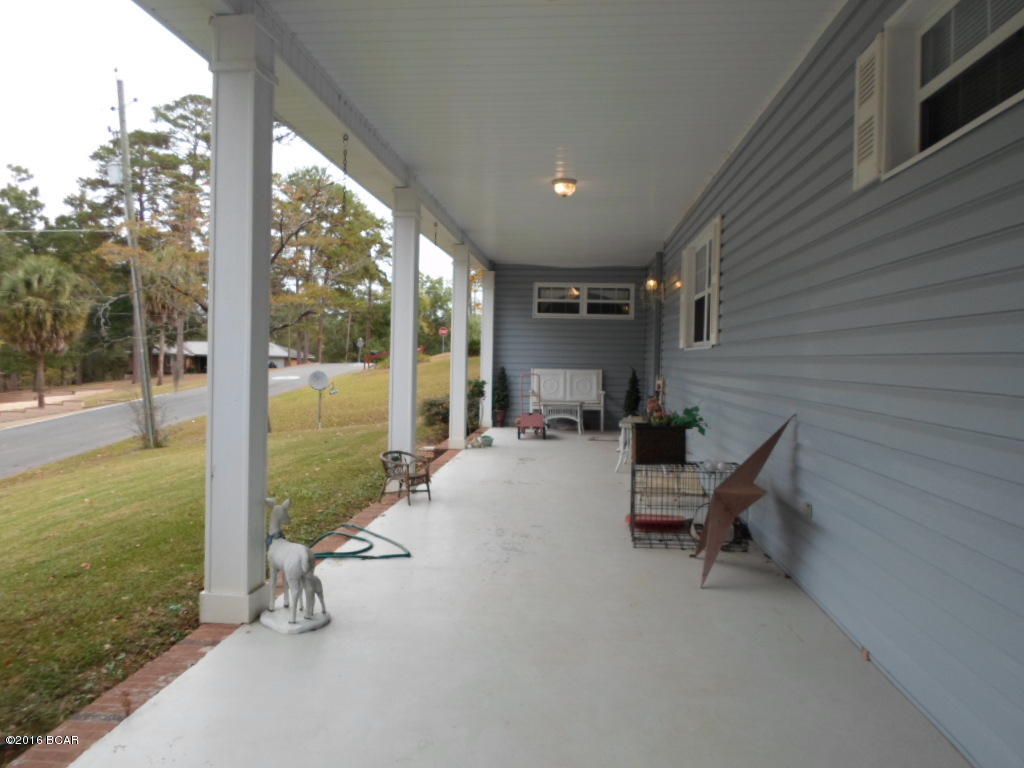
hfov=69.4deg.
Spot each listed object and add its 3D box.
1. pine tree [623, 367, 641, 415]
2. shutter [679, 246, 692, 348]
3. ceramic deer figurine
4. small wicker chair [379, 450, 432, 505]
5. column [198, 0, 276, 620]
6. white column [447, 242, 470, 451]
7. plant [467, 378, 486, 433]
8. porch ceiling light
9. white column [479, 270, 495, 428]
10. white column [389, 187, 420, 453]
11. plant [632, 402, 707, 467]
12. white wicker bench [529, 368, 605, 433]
[{"bbox_3d":[2.011,0.270,12.319,0.290,1.090,0.290,1,2,5],"label":"pine tree"},{"bbox_3d":[1.971,-0.994,8.436,0.050,1.160,0.340,1,2,5],"label":"shutter"},{"bbox_3d":[-0.962,0.790,3.298,0.250,0.540,0.300,-1,3,-45],"label":"ceramic deer figurine"},{"bbox_3d":[-0.881,0.758,6.093,0.330,0.420,0.320,2,2,25],"label":"small wicker chair"},{"bbox_3d":[-1.234,-0.270,3.330,0.218,2.652,0.218,1,2,5],"label":"column"},{"bbox_3d":[-0.678,-0.481,9.722,0.218,2.652,0.218,1,2,5],"label":"white column"},{"bbox_3d":[-0.569,0.357,11.777,0.330,0.850,0.330,1,2,5],"label":"plant"},{"bbox_3d":[0.474,-1.785,6.721,0.230,0.145,0.230,1,2,5],"label":"porch ceiling light"},{"bbox_3d":[-0.418,-0.578,12.673,0.218,2.652,0.218,1,2,5],"label":"white column"},{"bbox_3d":[-0.950,-0.377,6.580,0.218,2.652,0.218,1,2,5],"label":"white column"},{"bbox_3d":[1.060,0.333,5.076,0.470,0.410,0.330,1,2,5],"label":"plant"},{"bbox_3d":[0.923,0.276,12.390,1.260,1.030,0.540,1,2,5],"label":"white wicker bench"}]

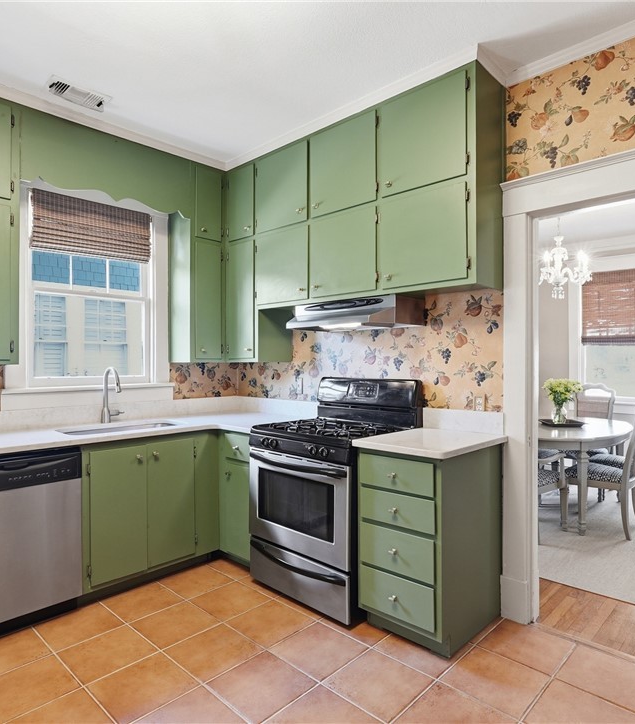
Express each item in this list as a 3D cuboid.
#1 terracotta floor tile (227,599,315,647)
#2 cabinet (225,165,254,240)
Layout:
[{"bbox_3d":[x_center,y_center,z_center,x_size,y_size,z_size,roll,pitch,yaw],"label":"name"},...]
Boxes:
[{"bbox_3d":[-0.235,1.310,2.427,0.331,0.010,0.331,0,0,44],"label":"terracotta floor tile"},{"bbox_3d":[-0.436,-1.132,3.569,0.309,0.514,0.323,0,0,44],"label":"cabinet"}]

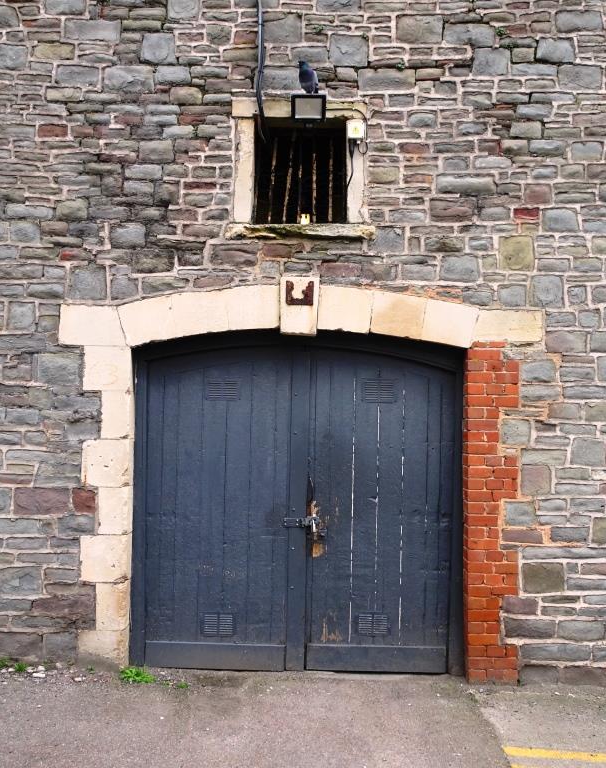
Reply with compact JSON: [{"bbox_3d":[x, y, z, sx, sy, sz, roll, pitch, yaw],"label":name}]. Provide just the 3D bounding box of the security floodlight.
[{"bbox_3d":[0.035,-1.700,4.380,0.208,0.170,0.100,0,6,0],"label":"security floodlight"}]

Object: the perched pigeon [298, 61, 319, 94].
[{"bbox_3d":[0.037,-1.890,4.420,0.125,0.225,0.200,-1,-2,30],"label":"perched pigeon"}]

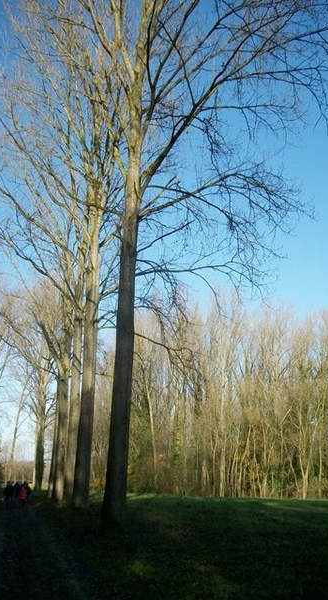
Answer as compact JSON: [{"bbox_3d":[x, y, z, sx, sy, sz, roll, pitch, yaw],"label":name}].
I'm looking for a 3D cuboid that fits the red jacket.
[{"bbox_3d":[-8.909,12.209,35.000,0.560,0.800,0.340,4,-19,-13],"label":"red jacket"}]

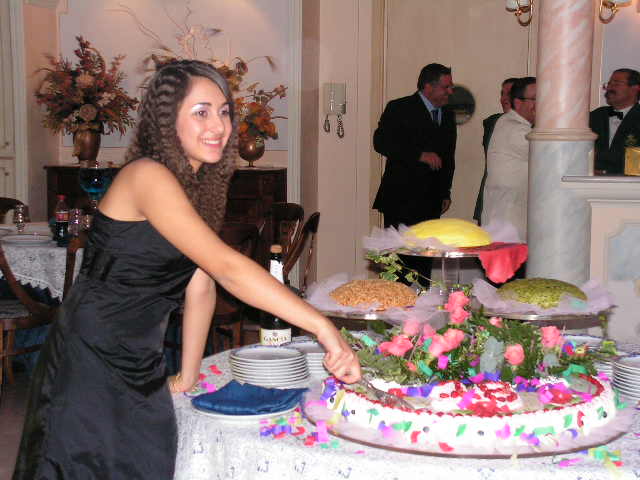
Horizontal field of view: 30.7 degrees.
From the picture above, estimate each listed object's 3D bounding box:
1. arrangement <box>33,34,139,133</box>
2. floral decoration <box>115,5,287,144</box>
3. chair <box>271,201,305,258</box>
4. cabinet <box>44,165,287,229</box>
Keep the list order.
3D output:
[{"bbox_3d":[-1.584,-1.048,7.900,0.700,0.660,0.600,0,5,0],"label":"arrangement"},{"bbox_3d":[-0.806,-1.129,7.927,1.150,0.930,0.550,1,6,0],"label":"floral decoration"},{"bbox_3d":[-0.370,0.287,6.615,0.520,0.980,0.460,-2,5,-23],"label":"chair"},{"bbox_3d":[-1.060,0.043,8.046,1.600,1.070,0.450,1,6,0],"label":"cabinet"}]

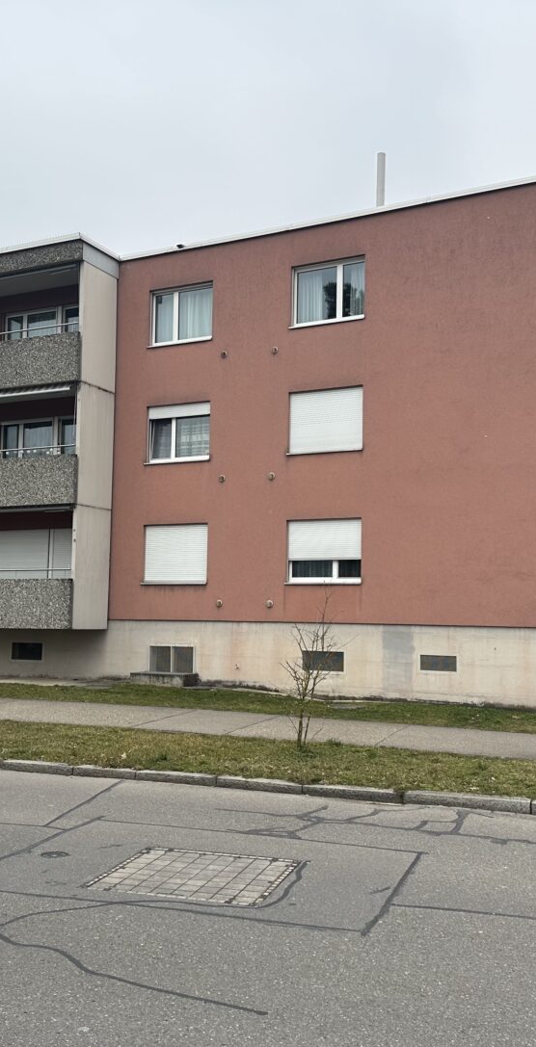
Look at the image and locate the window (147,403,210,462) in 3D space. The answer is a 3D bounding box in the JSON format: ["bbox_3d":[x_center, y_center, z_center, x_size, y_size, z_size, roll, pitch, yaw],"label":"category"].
[{"bbox_3d":[-1.961,-2.010,21.663,1.643,1.314,0.146,-2,-6,26],"label":"window"}]

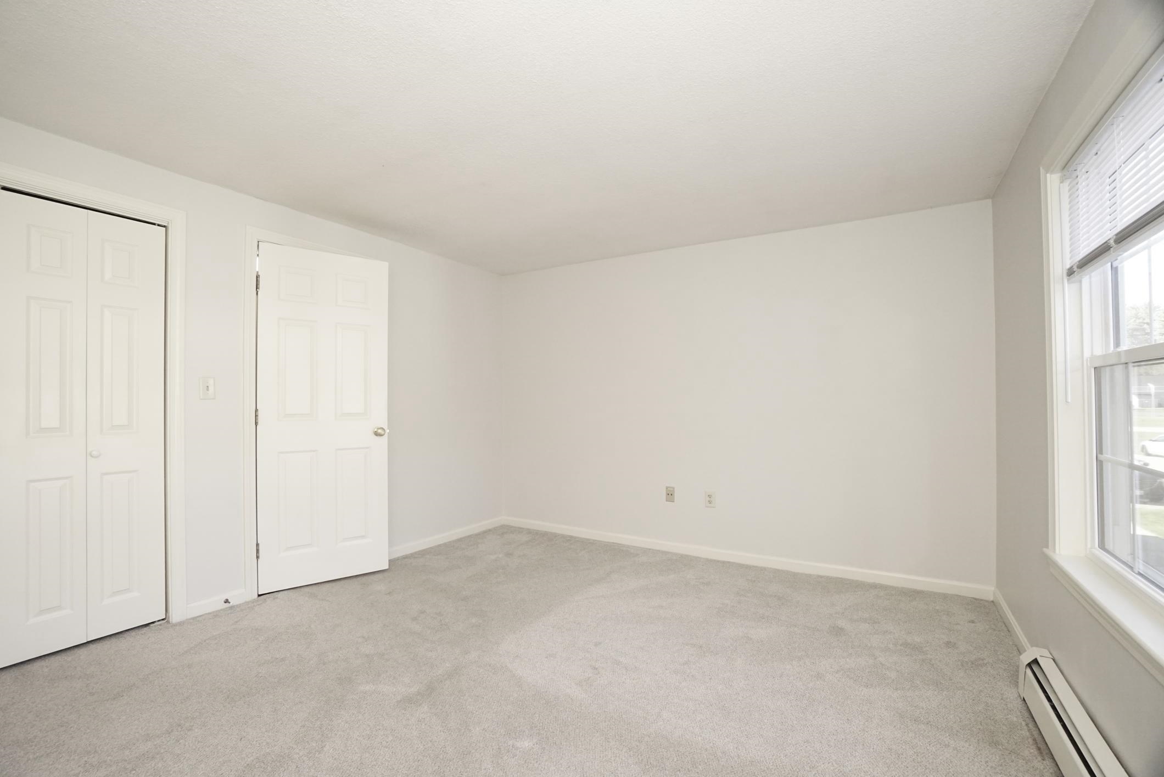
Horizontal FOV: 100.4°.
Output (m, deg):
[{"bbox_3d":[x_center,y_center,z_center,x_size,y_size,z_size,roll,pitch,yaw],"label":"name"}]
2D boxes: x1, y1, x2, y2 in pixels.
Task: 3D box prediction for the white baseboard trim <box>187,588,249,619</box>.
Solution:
[{"bbox_3d":[-1.987,1.169,2.642,0.018,0.072,0.268,-1,-1,33],"label":"white baseboard trim"}]

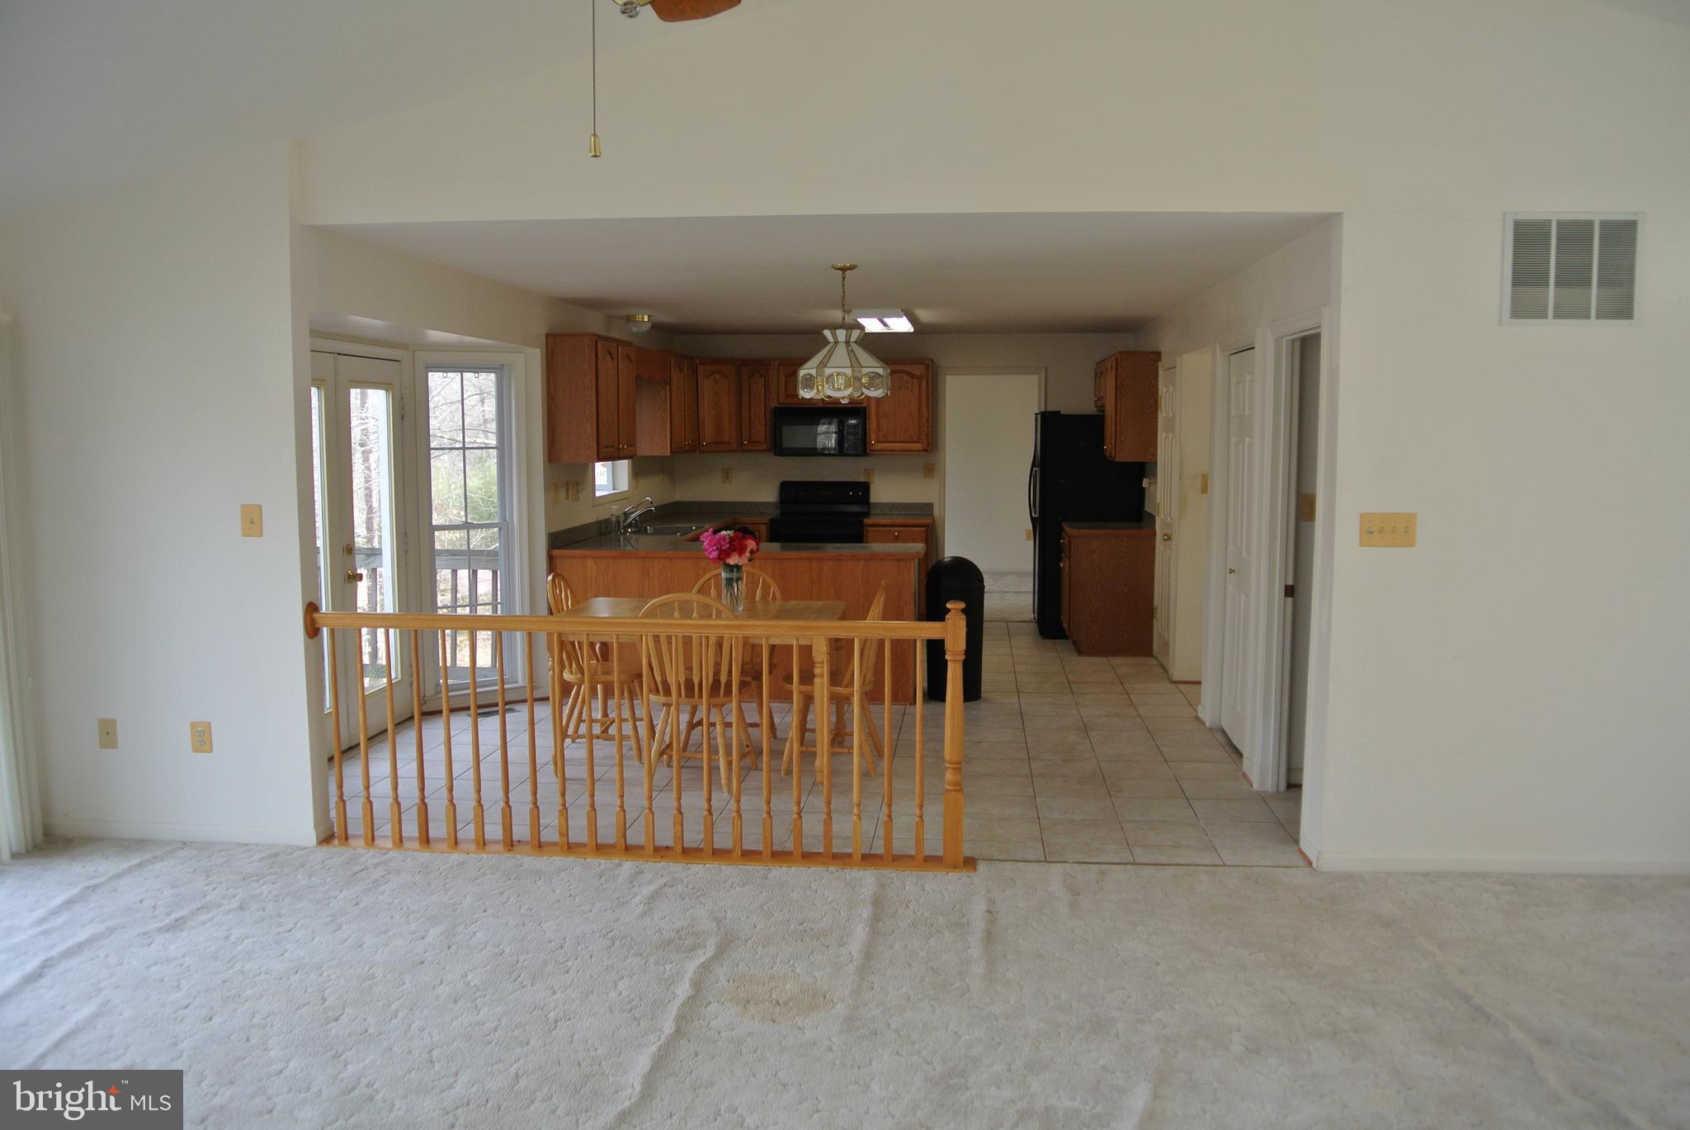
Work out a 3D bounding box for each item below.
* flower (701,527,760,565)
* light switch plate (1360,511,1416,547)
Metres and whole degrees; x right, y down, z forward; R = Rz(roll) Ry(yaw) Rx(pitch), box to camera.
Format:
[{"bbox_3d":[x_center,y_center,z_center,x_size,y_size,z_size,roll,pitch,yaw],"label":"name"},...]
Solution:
[{"bbox_3d":[-0.553,-0.086,6.100,0.260,0.175,0.250,1,6,6],"label":"flower"},{"bbox_3d":[1.916,-0.123,4.480,0.195,0.123,0.015,1,6,6],"label":"light switch plate"}]

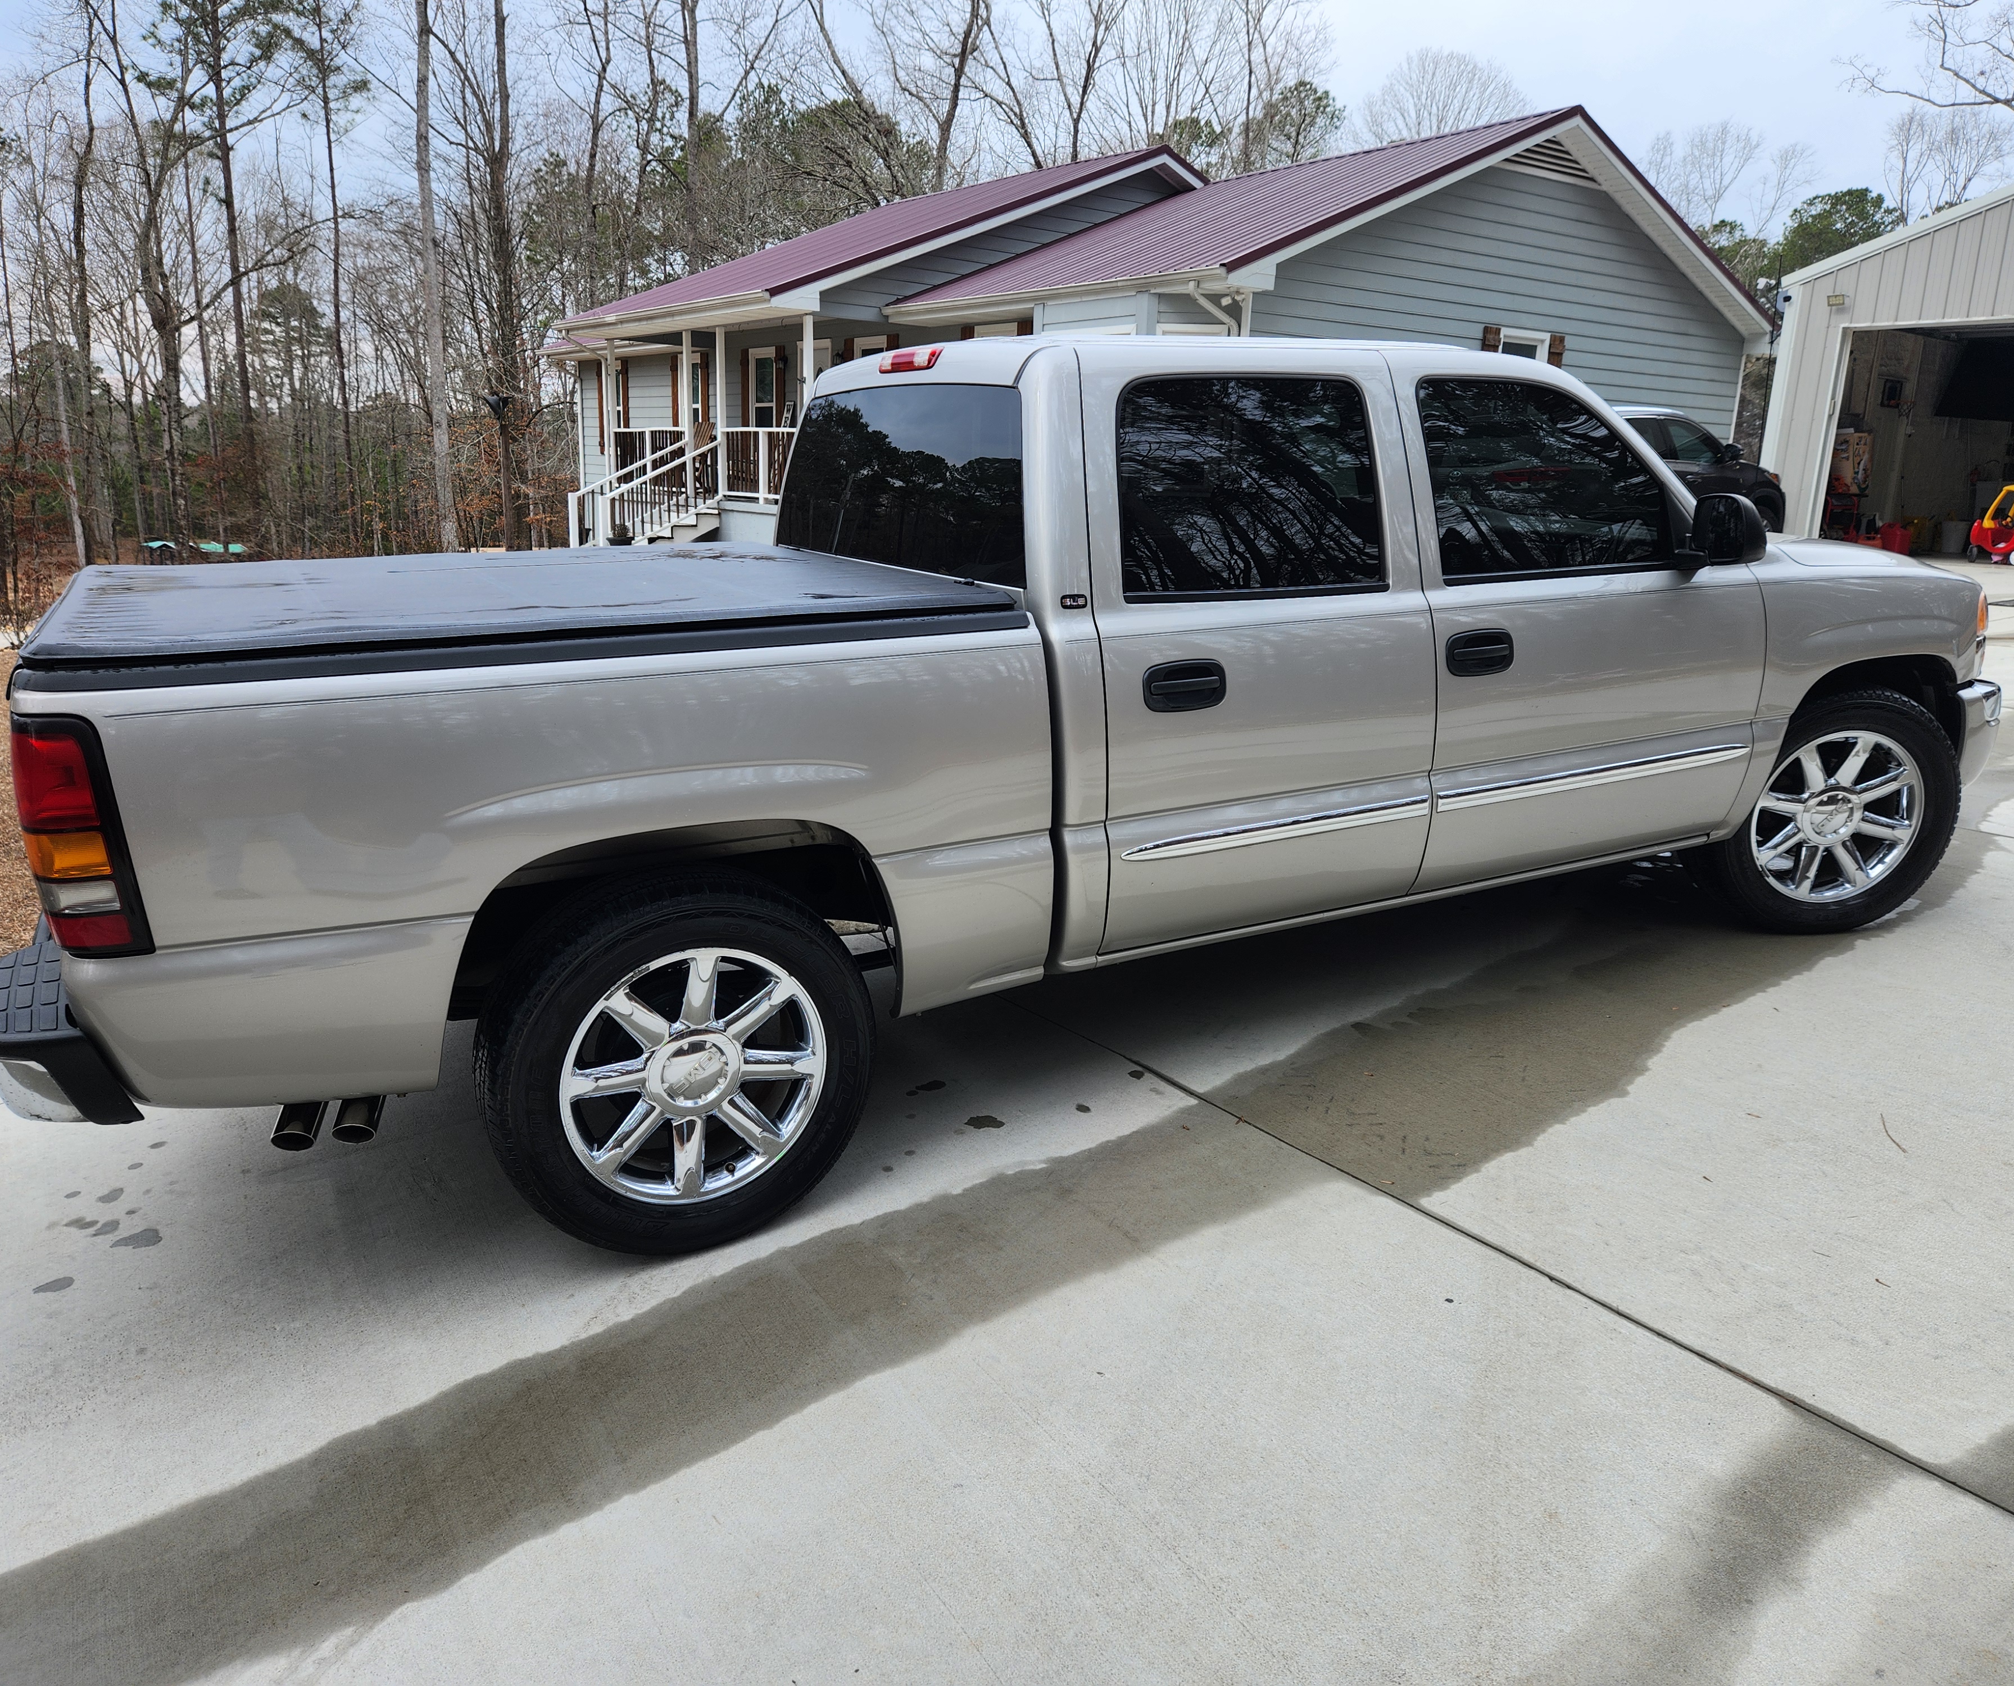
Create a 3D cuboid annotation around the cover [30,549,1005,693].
[{"bbox_3d":[-1.167,-0.590,3.425,1.740,0.085,1.840,-8,17,-27],"label":"cover"}]

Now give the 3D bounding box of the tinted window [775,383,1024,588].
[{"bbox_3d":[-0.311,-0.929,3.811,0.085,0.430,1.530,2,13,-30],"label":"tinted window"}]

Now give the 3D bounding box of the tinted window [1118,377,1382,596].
[{"bbox_3d":[0.551,-0.794,3.336,0.730,0.475,0.050,-9,1,-27],"label":"tinted window"}]

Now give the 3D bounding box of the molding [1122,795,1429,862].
[{"bbox_3d":[0.652,-0.034,3.511,0.910,0.060,0.030,-8,19,-27],"label":"molding"}]

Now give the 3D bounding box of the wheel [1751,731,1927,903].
[{"bbox_3d":[2.584,-0.101,4.730,0.545,0.545,0.200,0,17,-2],"label":"wheel"}]

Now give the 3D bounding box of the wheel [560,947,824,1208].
[{"bbox_3d":[-0.657,0.445,3.062,0.545,0.545,0.200,-8,19,-27],"label":"wheel"}]

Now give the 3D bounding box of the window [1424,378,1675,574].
[{"bbox_3d":[1.394,-0.947,3.846,0.840,0.500,0.040,-8,3,-27],"label":"window"}]

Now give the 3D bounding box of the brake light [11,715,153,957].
[{"bbox_3d":[-1.498,-0.021,2.435,0.150,0.405,0.160,-8,19,-27],"label":"brake light"}]

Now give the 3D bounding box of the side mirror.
[{"bbox_3d":[1.874,-0.811,3.847,0.130,0.185,0.200,-8,19,-27],"label":"side mirror"}]

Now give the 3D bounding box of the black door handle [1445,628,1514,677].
[{"bbox_3d":[1.172,-0.473,3.709,0.220,0.115,0.040,-8,19,-27],"label":"black door handle"}]

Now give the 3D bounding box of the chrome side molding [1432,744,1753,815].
[{"bbox_3d":[1.569,-0.176,3.913,1.180,0.048,0.022,-9,18,-27],"label":"chrome side molding"}]

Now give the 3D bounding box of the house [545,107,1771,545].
[{"bbox_3d":[-0.075,-7.392,23.604,11.500,5.600,18.600,-8,17,-35],"label":"house"}]

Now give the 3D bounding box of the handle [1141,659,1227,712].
[{"bbox_3d":[0.390,-0.341,3.233,0.215,0.110,0.045,-8,17,-27],"label":"handle"}]

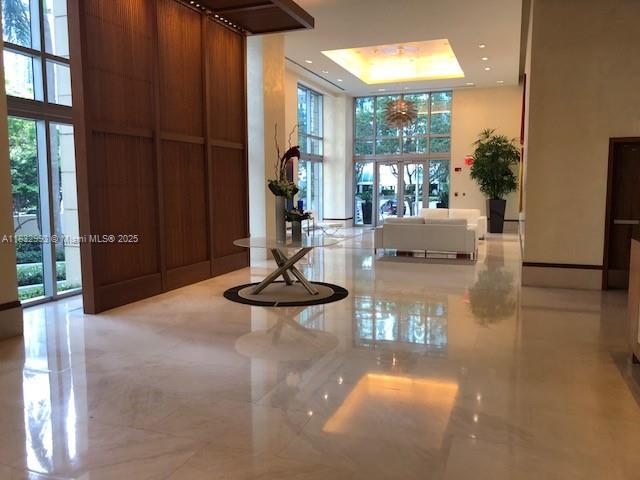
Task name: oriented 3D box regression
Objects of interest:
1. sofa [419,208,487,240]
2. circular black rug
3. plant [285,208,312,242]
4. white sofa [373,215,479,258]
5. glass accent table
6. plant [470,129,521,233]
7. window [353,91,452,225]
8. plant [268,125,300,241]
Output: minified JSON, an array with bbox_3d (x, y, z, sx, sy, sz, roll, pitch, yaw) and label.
[{"bbox_3d":[4.004,-0.501,15.971,2.219,0.872,0.903,2,6,20],"label":"sofa"},{"bbox_3d":[-0.490,0.770,7.641,1.827,0.012,1.827,0,6,0],"label":"circular black rug"},{"bbox_3d":[-0.313,-0.200,7.446,0.383,0.483,0.321,2,6,20],"label":"plant"},{"bbox_3d":[2.399,-0.066,11.709,2.203,0.857,0.903,2,6,20],"label":"white sofa"},{"bbox_3d":[-0.480,0.403,7.602,1.573,0.750,1.573,0,6,0],"label":"glass accent table"},{"bbox_3d":[5.929,-2.003,17.583,1.584,3.534,1.438,2,6,20],"label":"plant"},{"bbox_3d":[3.042,-2.937,19.512,3.718,5.018,0.150,2,6,20],"label":"window"},{"bbox_3d":[-0.523,-0.819,7.569,0.459,1.692,0.367,2,6,20],"label":"plant"}]

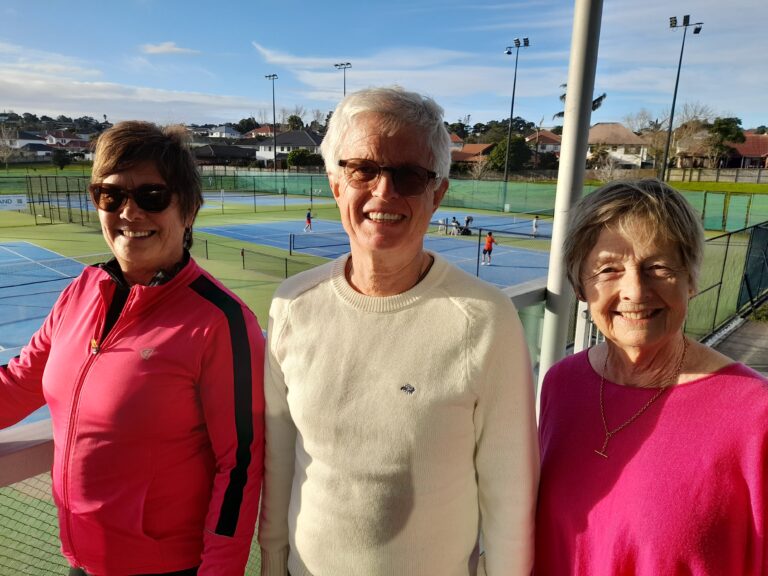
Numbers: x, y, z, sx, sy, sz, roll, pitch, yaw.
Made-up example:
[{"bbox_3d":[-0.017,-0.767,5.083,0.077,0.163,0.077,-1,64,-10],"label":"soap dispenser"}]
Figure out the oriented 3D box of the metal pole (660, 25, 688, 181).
[{"bbox_3d":[22.734,-12.581,44.027,0.340,15.263,0.340,2,13,0],"label":"metal pole"}]

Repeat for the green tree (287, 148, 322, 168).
[{"bbox_3d":[-14.598,-23.714,104.560,7.000,4.900,5.000,0,13,-8],"label":"green tree"}]

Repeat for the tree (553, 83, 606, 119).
[{"bbox_3d":[32.556,-26.668,94.827,8.800,16.000,8.800,6,14,17],"label":"tree"}]

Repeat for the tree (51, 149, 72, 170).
[{"bbox_3d":[-62.559,-24.943,107.991,4.100,4.300,4.100,-6,15,-29],"label":"tree"}]

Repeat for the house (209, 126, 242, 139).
[{"bbox_3d":[-74.961,-72.875,262.799,11.000,7.000,11.000,9,15,28],"label":"house"}]

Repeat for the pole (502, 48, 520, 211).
[{"bbox_3d":[11.985,-14.687,52.236,0.320,15.016,0.320,2,13,0],"label":"pole"}]

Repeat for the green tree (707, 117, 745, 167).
[{"bbox_3d":[47.969,-19.763,79.005,5.600,8.800,5.600,9,15,29],"label":"green tree"}]

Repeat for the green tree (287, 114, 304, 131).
[{"bbox_3d":[-23.758,-40.969,149.199,4.900,10.500,4.900,0,13,-9],"label":"green tree"}]

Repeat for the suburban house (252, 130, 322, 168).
[{"bbox_3d":[-18.899,-29.452,119.346,13.400,8.600,10.000,5,14,12],"label":"suburban house"}]

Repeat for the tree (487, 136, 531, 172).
[{"bbox_3d":[23.551,-24.785,105.914,8.600,8.000,7.500,4,13,12],"label":"tree"}]

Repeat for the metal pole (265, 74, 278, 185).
[{"bbox_3d":[-13.772,-18.942,69.057,1.600,14.187,0.500,-1,13,-11],"label":"metal pole"}]

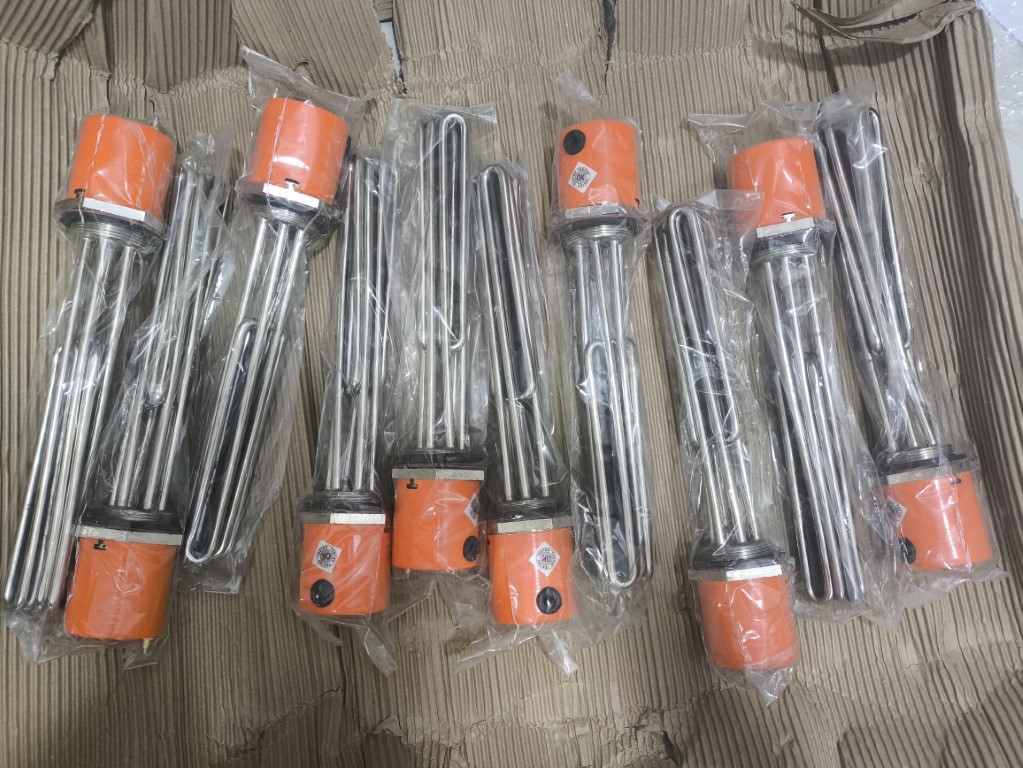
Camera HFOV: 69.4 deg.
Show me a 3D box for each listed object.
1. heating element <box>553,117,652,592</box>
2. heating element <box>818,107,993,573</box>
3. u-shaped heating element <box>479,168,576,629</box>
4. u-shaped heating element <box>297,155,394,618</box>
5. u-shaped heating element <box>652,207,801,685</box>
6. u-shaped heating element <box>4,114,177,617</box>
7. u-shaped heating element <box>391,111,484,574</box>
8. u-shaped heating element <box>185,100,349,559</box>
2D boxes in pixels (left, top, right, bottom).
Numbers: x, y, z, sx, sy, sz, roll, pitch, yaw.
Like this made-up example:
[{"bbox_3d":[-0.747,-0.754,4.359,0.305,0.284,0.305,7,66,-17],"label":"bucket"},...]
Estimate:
[{"bbox_3d":[0.081,-0.021,0.605,0.076,0.076,0.370,-3,89,-3],"label":"heating element"},{"bbox_3d":[0.312,-0.044,0.601,0.076,0.076,0.370,-10,86,-3],"label":"heating element"},{"bbox_3d":[0.005,-0.002,0.597,0.076,0.076,0.370,-5,82,-3],"label":"u-shaped heating element"},{"bbox_3d":[-0.124,-0.008,0.598,0.076,0.076,0.370,2,82,-2],"label":"u-shaped heating element"},{"bbox_3d":[0.168,0.033,0.603,0.076,0.076,0.370,-7,82,-3],"label":"u-shaped heating element"},{"bbox_3d":[-0.325,-0.014,0.563,0.076,0.076,0.370,9,85,-2],"label":"u-shaped heating element"},{"bbox_3d":[-0.057,-0.042,0.596,0.076,0.076,0.370,1,83,-2],"label":"u-shaped heating element"},{"bbox_3d":[-0.204,-0.037,0.602,0.076,0.076,0.370,13,91,-1],"label":"u-shaped heating element"}]

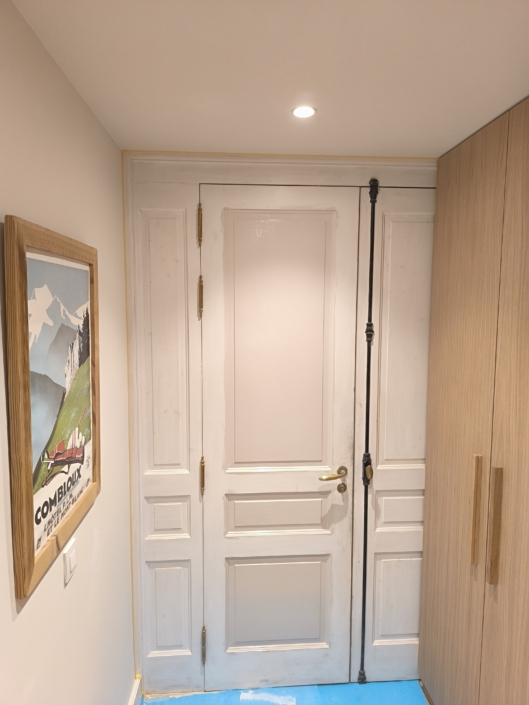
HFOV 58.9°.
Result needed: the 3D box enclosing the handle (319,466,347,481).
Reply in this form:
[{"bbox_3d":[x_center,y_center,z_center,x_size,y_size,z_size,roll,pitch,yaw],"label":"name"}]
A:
[{"bbox_3d":[0.309,0.548,2.115,0.130,0.052,0.060,0,5,-4],"label":"handle"}]

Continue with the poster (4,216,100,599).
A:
[{"bbox_3d":[-0.523,0.092,1.226,0.028,0.771,0.562,0,5,-4],"label":"poster"}]

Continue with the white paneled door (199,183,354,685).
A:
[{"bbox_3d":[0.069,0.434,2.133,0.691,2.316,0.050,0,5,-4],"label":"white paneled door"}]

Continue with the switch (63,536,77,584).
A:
[{"bbox_3d":[-0.533,0.570,1.282,0.011,0.083,0.082,0,5,-4],"label":"switch"}]

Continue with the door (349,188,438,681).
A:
[{"bbox_3d":[0.609,0.433,2.170,0.390,2.316,0.050,0,5,-4],"label":"door"}]

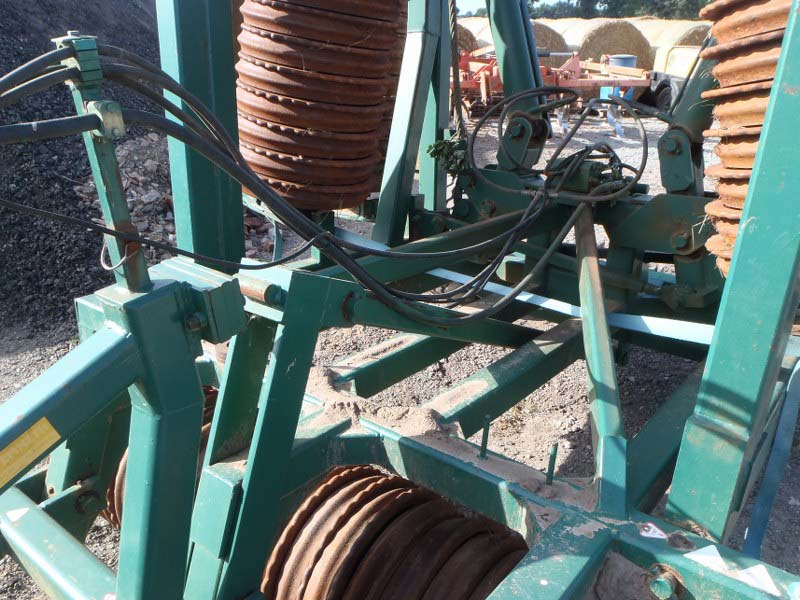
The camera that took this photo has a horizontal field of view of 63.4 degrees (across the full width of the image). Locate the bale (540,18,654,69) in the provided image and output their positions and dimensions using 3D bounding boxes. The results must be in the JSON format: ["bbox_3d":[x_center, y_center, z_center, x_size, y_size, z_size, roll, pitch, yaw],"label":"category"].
[{"bbox_3d":[3.832,-4.471,12.155,1.380,1.380,1.220,-1,24,-4],"label":"bale"}]

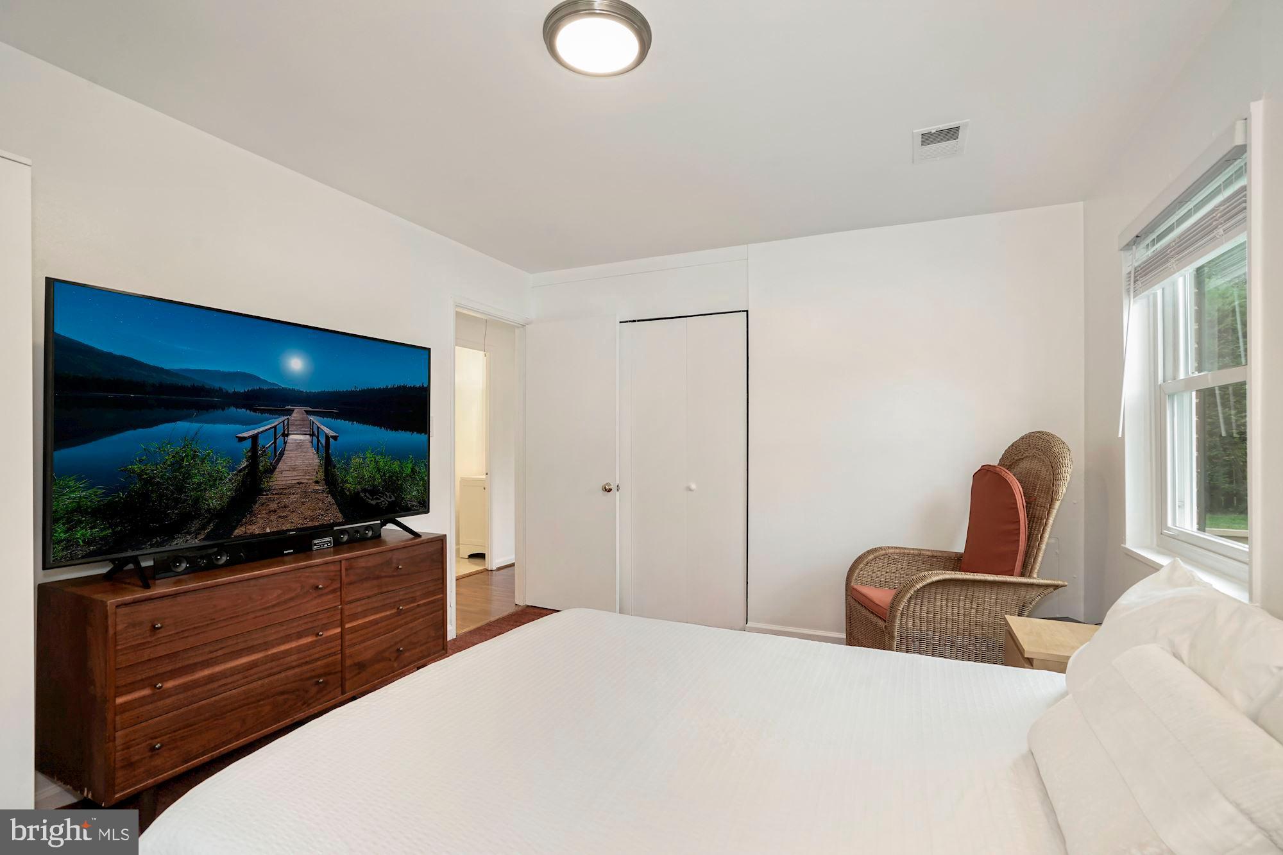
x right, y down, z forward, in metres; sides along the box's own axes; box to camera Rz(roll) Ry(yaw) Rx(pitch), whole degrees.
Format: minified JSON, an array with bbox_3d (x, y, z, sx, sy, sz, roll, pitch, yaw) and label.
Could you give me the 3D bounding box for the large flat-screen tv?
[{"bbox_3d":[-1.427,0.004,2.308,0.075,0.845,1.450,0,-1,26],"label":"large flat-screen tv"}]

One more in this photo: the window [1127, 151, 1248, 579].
[{"bbox_3d":[1.843,-0.144,1.877,0.150,1.220,0.930,0,-1,26],"label":"window"}]

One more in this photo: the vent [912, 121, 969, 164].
[{"bbox_3d":[1.209,-1.145,2.312,0.194,0.022,0.297,0,-1,26],"label":"vent"}]

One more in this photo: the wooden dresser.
[{"bbox_3d":[-1.447,0.869,2.313,0.430,0.710,1.300,0,-1,26],"label":"wooden dresser"}]

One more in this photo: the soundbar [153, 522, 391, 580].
[{"bbox_3d":[-1.448,0.476,2.311,0.060,0.077,0.895,0,-1,26],"label":"soundbar"}]

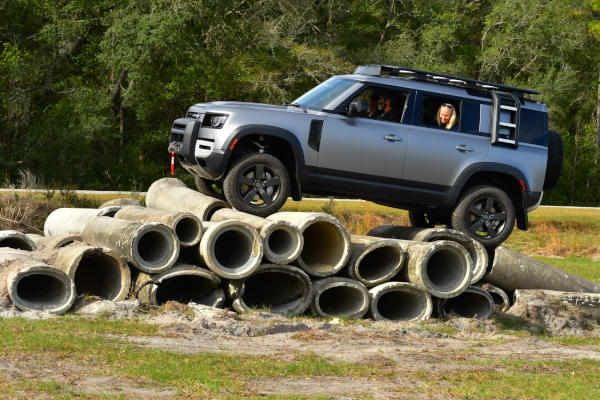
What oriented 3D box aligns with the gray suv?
[{"bbox_3d":[0.889,-0.628,28.033,5.160,2.090,2.050,8,0,-15],"label":"gray suv"}]

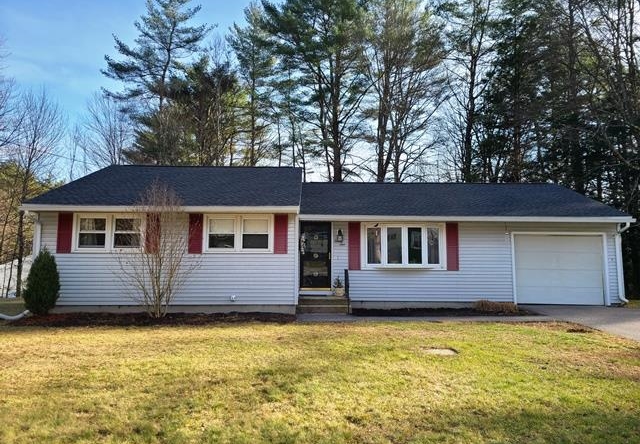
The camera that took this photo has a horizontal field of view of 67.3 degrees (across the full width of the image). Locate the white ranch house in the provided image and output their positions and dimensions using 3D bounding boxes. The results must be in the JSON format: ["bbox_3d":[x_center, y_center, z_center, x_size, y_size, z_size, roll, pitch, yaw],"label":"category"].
[{"bbox_3d":[0.899,0.407,17.235,17.100,4.900,10.200,0,-6,-2],"label":"white ranch house"}]

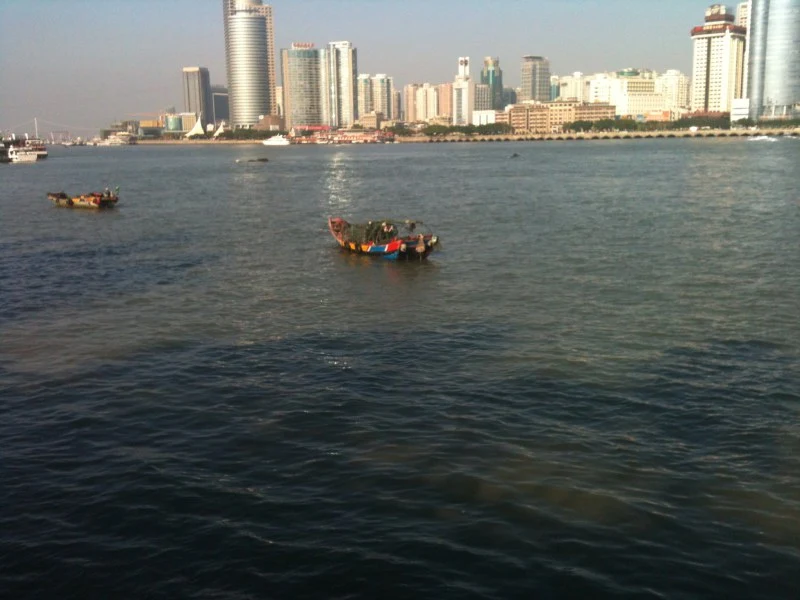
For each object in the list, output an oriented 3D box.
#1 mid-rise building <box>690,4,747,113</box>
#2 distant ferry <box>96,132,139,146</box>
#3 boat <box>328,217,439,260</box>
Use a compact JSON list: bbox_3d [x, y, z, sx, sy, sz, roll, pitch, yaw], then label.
[{"bbox_3d":[248.368,-179.719,630.876,30.000,91.000,30.000,-11,15,-40],"label":"mid-rise building"},{"bbox_3d":[-323.980,-183.929,928.171,43.000,14.500,11.000,-1,12,1],"label":"distant ferry"},{"bbox_3d":[-1.175,-3.879,49.651,2.500,2.000,8.000,-9,14,-34],"label":"boat"}]

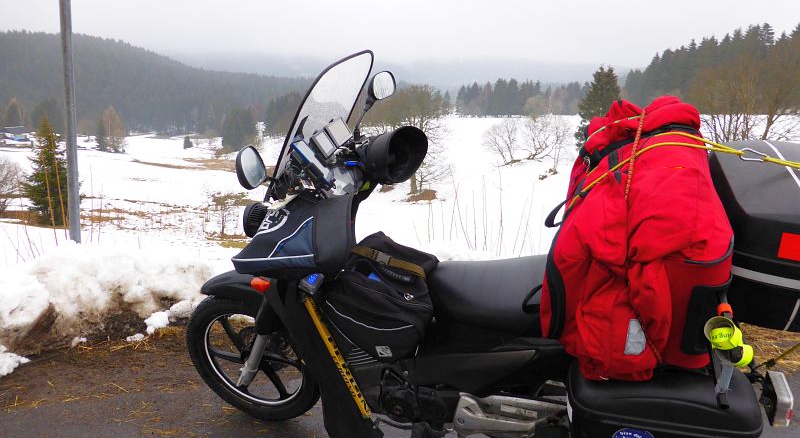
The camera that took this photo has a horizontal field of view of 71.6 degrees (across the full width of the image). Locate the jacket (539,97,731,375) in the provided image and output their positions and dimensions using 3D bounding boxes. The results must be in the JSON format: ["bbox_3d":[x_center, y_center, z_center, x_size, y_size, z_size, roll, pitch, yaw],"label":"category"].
[{"bbox_3d":[0.570,0.039,1.409,0.370,0.630,0.430,5,25,16],"label":"jacket"}]

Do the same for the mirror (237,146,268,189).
[{"bbox_3d":[-0.356,-0.124,1.341,0.045,0.100,0.110,6,25,18],"label":"mirror"}]

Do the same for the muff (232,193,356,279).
[{"bbox_3d":[-0.252,0.034,1.419,0.320,0.190,0.220,8,26,21],"label":"muff"}]

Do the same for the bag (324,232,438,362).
[{"bbox_3d":[-0.029,0.236,1.744,0.315,0.315,0.290,5,25,16],"label":"bag"}]

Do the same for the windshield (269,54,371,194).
[{"bbox_3d":[-0.221,-0.298,1.583,0.090,0.400,0.350,37,33,5],"label":"windshield"}]

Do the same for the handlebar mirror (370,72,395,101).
[{"bbox_3d":[-0.058,-0.438,1.833,0.045,0.095,0.110,15,29,33],"label":"handlebar mirror"}]

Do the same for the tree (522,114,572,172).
[{"bbox_3d":[12.232,-6.344,46.000,3.900,4.800,3.700,2,10,0],"label":"tree"}]

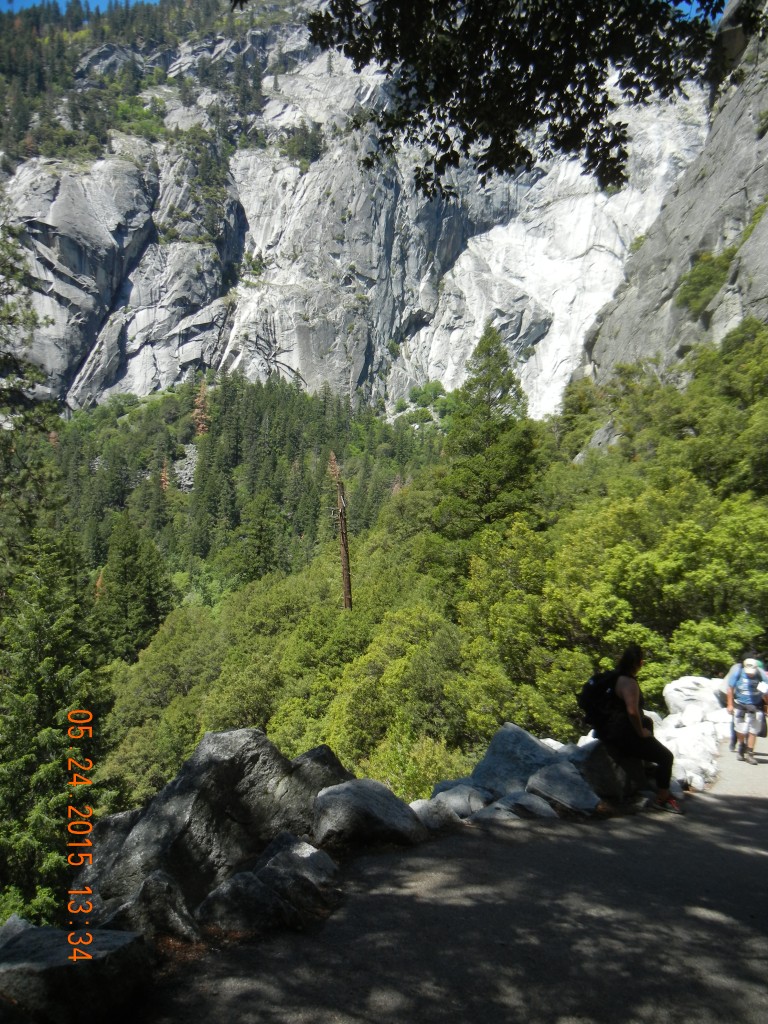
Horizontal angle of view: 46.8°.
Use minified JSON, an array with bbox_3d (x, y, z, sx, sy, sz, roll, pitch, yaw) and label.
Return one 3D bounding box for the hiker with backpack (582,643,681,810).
[{"bbox_3d":[2.004,1.750,7.300,0.770,1.347,0.500,-2,-6,10],"label":"hiker with backpack"}]

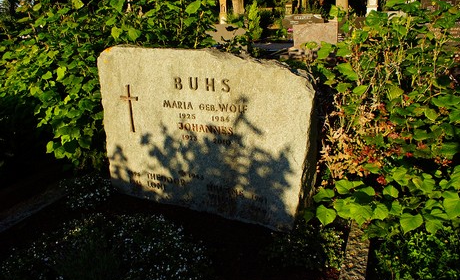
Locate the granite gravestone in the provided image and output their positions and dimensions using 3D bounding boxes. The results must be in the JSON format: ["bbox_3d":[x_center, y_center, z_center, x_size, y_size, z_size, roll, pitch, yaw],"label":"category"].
[{"bbox_3d":[-0.166,-0.065,2.211,1.450,1.030,0.250,7,21,26],"label":"granite gravestone"}]

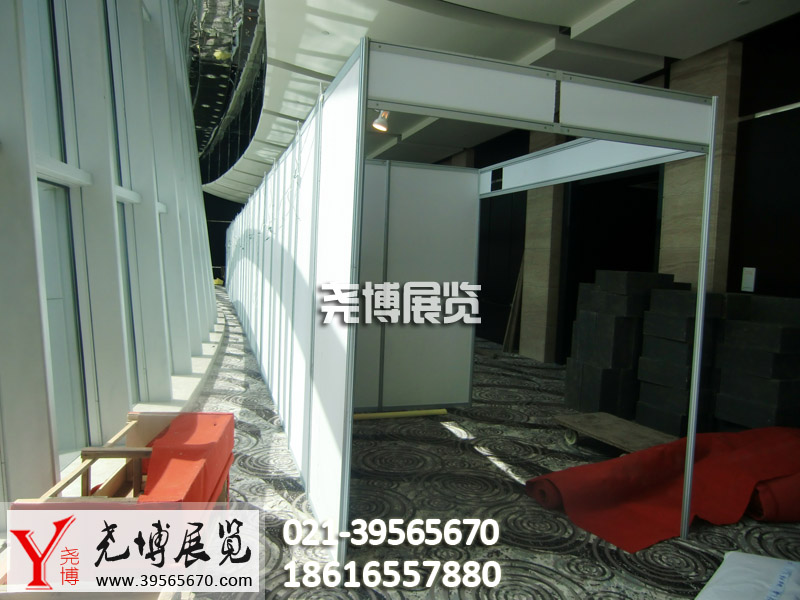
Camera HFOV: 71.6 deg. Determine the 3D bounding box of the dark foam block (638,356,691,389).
[{"bbox_3d":[2.617,0.693,5.308,0.315,0.221,0.507,0,5,-28],"label":"dark foam block"}]

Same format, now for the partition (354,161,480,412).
[{"bbox_3d":[-0.140,-0.113,5.553,2.000,2.500,0.050,1,4,-18],"label":"partition"}]

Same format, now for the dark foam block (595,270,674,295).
[{"bbox_3d":[2.477,-0.187,5.880,0.570,0.227,0.490,1,5,-18],"label":"dark foam block"}]

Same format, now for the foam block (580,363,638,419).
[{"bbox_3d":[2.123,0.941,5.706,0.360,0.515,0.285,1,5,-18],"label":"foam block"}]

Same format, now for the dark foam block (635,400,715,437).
[{"bbox_3d":[2.587,1.136,5.312,0.315,0.221,0.507,0,5,-24],"label":"dark foam block"}]

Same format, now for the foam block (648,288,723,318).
[{"bbox_3d":[2.724,0.031,5.297,0.315,0.221,0.507,0,5,-25],"label":"foam block"}]

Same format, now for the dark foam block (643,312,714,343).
[{"bbox_3d":[2.648,0.250,5.307,0.315,0.221,0.507,0,5,-22],"label":"dark foam block"}]

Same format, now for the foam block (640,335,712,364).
[{"bbox_3d":[2.635,0.472,5.293,0.315,0.221,0.507,0,5,-24],"label":"foam block"}]

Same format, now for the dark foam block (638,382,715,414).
[{"bbox_3d":[2.624,0.915,5.306,0.315,0.221,0.507,0,5,-26],"label":"dark foam block"}]

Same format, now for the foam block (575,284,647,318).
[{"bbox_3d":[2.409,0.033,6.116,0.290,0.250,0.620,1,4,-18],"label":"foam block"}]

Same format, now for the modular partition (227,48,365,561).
[{"bbox_3d":[-3.392,-0.696,11.962,0.050,2.500,20.000,1,4,-19],"label":"modular partition"}]

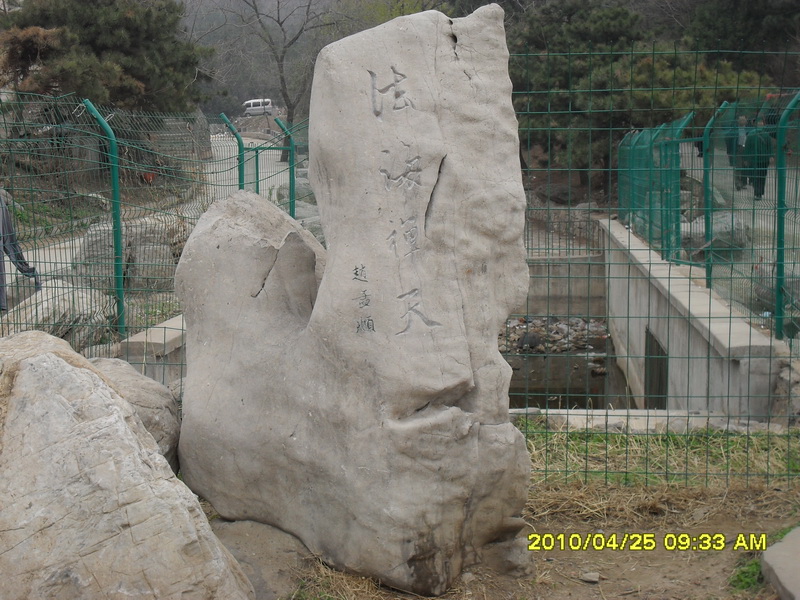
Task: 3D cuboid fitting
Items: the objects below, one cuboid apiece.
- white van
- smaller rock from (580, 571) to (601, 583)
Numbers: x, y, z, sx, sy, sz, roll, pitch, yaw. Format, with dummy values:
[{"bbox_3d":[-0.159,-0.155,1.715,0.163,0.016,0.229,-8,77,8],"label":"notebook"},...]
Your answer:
[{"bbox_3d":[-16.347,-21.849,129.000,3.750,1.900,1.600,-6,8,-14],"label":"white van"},{"bbox_3d":[0.626,0.908,3.720,0.064,0.025,0.048,-1,6,0],"label":"smaller rock"}]

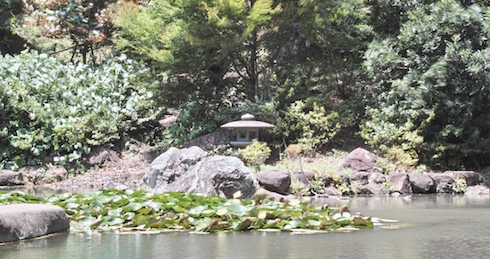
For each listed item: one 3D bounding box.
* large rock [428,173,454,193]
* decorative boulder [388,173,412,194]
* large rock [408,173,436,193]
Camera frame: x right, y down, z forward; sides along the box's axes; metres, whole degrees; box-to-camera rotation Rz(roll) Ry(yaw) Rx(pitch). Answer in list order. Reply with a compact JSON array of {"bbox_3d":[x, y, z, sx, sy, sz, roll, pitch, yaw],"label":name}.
[{"bbox_3d":[3.728,1.010,20.300,0.491,0.377,0.420,0,1,0],"label":"large rock"},{"bbox_3d":[3.072,1.067,21.250,0.474,0.422,0.430,0,1,0],"label":"decorative boulder"},{"bbox_3d":[3.315,1.010,20.200,0.488,0.385,0.420,0,1,0],"label":"large rock"}]

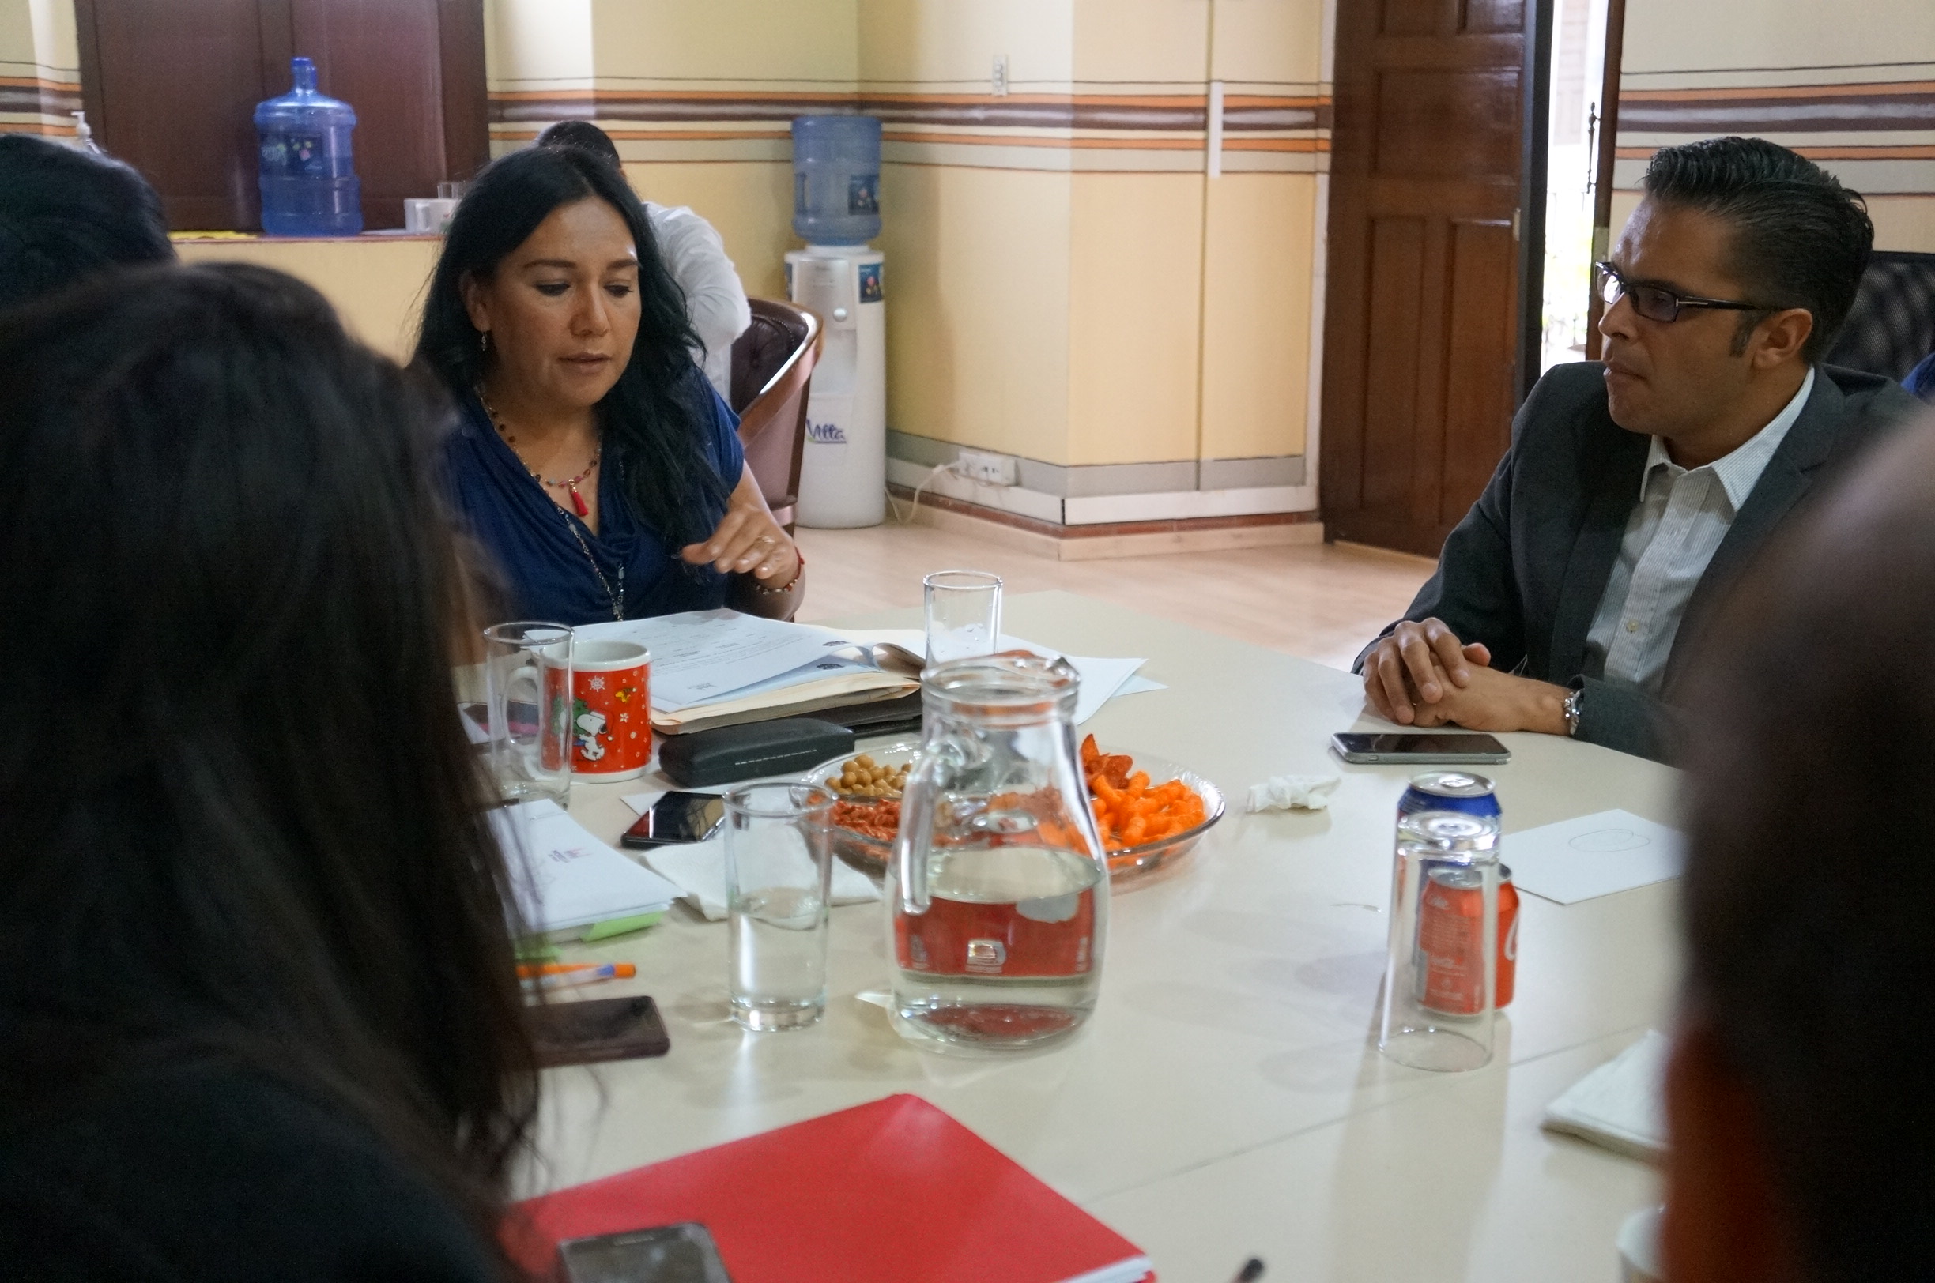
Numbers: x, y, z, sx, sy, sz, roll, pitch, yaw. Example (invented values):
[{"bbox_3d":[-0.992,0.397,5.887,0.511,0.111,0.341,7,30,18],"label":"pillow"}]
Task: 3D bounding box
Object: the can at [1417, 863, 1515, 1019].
[{"bbox_3d":[0.310,0.184,1.441,0.066,0.086,0.066,0,13,0],"label":"can"}]

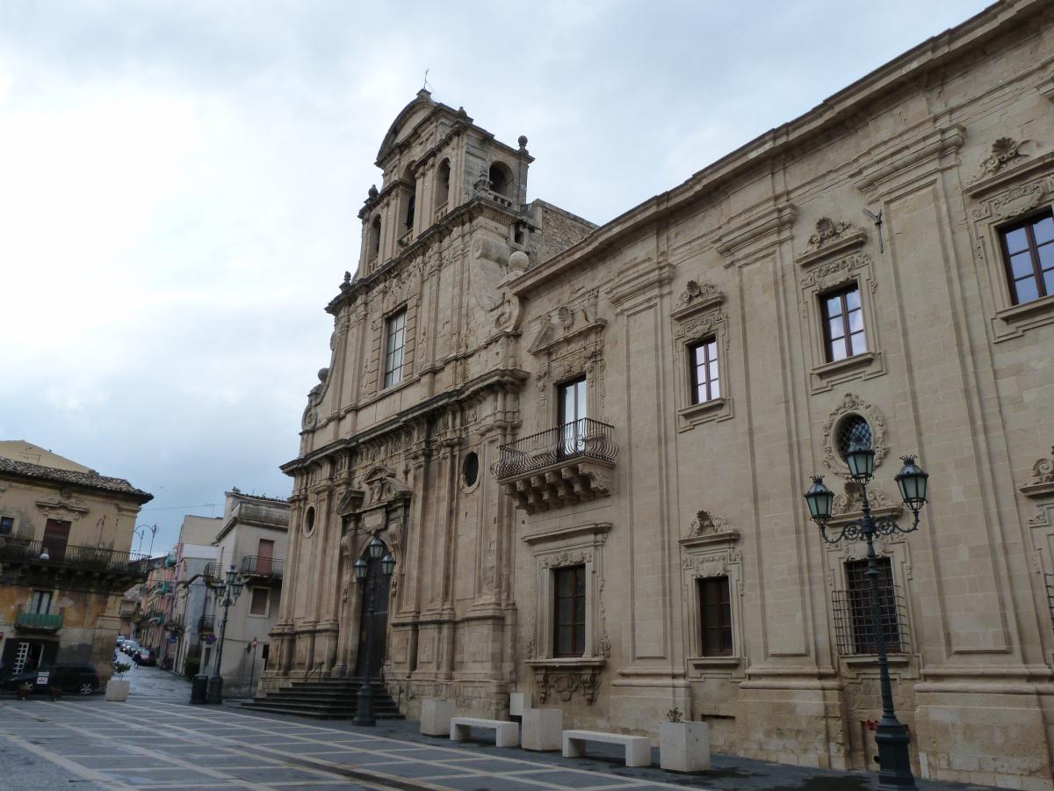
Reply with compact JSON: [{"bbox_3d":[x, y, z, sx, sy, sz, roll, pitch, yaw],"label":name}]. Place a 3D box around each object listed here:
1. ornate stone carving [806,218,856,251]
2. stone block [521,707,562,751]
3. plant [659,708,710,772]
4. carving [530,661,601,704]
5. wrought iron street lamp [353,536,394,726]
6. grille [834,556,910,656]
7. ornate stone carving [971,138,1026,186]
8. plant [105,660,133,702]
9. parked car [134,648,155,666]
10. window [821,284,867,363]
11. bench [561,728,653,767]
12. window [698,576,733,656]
[{"bbox_3d":[6.706,-3.551,17.584,0.300,0.610,1.180,16,-24,-37],"label":"ornate stone carving"},{"bbox_3d":[0.343,7.296,17.326,0.600,0.800,0.620,16,-24,-37],"label":"stone block"},{"bbox_3d":[2.778,6.067,14.066,0.580,1.000,0.580,16,-24,-36],"label":"plant"},{"bbox_3d":[1.026,7.522,20.634,0.430,1.020,2.350,16,-24,-37],"label":"carving"},{"bbox_3d":[-4.436,6.700,22.887,0.600,5.200,1.950,16,-24,-36],"label":"wrought iron street lamp"},{"bbox_3d":[6.298,3.901,14.652,0.350,1.679,1.316,16,-24,-36],"label":"grille"},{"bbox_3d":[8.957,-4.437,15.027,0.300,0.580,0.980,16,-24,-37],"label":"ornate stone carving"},{"bbox_3d":[-17.569,12.312,34.176,0.740,1.630,0.740,16,-24,-37],"label":"plant"},{"bbox_3d":[-33.744,23.009,69.638,1.720,1.520,3.900,11,-21,-26],"label":"parked car"},{"bbox_3d":[6.631,-1.507,16.602,0.150,1.577,0.911,16,-24,-36],"label":"window"},{"bbox_3d":[1.498,6.752,15.170,0.470,0.460,1.870,16,-24,-37],"label":"bench"},{"bbox_3d":[4.430,5.134,18.409,0.200,1.780,0.971,16,-24,-36],"label":"window"}]

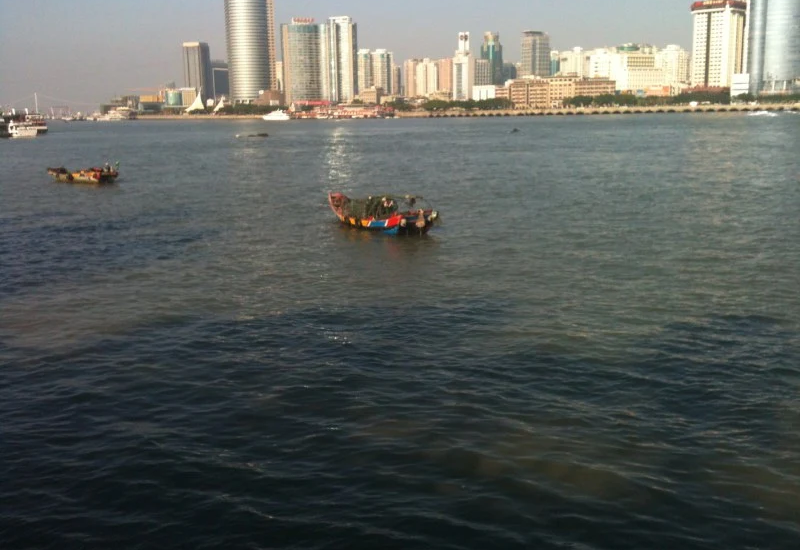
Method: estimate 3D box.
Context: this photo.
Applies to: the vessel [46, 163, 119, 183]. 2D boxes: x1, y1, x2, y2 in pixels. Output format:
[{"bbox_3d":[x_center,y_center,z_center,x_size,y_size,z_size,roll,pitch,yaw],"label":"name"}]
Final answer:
[{"bbox_3d":[-33.964,-10.918,86.792,7.900,2.000,2.500,3,12,21],"label":"vessel"}]

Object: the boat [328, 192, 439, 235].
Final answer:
[{"bbox_3d":[-1.175,-3.879,49.651,2.500,2.000,8.000,-9,14,-34],"label":"boat"}]

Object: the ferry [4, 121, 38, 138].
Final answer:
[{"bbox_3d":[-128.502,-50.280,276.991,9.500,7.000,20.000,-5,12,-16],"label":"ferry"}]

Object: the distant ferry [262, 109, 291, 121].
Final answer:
[{"bbox_3d":[-103.640,-134.181,679.064,23.000,8.800,6.000,-3,12,-8],"label":"distant ferry"}]

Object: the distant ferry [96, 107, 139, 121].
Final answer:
[{"bbox_3d":[-323.980,-183.929,928.171,43.000,14.500,11.000,-1,12,1],"label":"distant ferry"}]

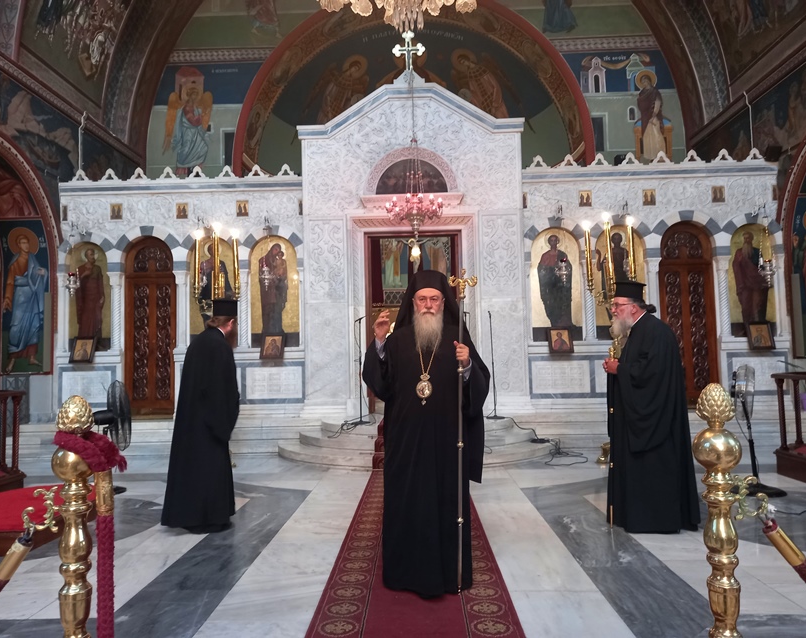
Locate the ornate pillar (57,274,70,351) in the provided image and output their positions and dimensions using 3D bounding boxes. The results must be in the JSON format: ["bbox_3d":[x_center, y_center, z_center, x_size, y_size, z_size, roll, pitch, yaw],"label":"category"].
[{"bbox_3d":[-5.199,-0.102,9.411,0.190,1.215,0.180,-1,-4,1],"label":"ornate pillar"}]

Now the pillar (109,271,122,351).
[{"bbox_3d":[-4.449,-0.103,9.536,0.180,1.246,0.180,-1,-3,1],"label":"pillar"}]

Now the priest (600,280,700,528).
[{"bbox_3d":[1.952,0.646,4.873,0.690,1.902,0.570,-2,-4,8],"label":"priest"}]

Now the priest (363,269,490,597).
[{"bbox_3d":[0.116,0.609,3.567,0.690,1.800,0.500,-1,-4,1],"label":"priest"}]

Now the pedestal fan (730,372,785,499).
[{"bbox_3d":[3.215,0.997,5.663,0.460,1.180,0.500,-3,-4,30],"label":"pedestal fan"}]

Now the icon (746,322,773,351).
[{"bbox_3d":[5.256,0.257,9.003,0.345,0.405,0.040,-1,-22,1],"label":"icon"}]

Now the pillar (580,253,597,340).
[{"bbox_3d":[2.837,-0.292,9.368,0.180,1.239,0.180,-1,-3,1],"label":"pillar"}]

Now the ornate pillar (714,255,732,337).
[{"bbox_3d":[4.879,-0.336,9.320,0.180,1.233,0.180,-1,-3,1],"label":"ornate pillar"}]

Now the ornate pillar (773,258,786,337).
[{"bbox_3d":[5.622,-0.327,9.152,0.190,1.205,0.180,-1,-4,1],"label":"ornate pillar"}]

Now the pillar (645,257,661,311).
[{"bbox_3d":[3.767,-0.314,9.198,0.190,1.241,0.180,-1,-4,1],"label":"pillar"}]

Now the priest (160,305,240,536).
[{"bbox_3d":[-1.661,0.761,5.066,0.560,1.842,0.550,2,-5,-41],"label":"priest"}]

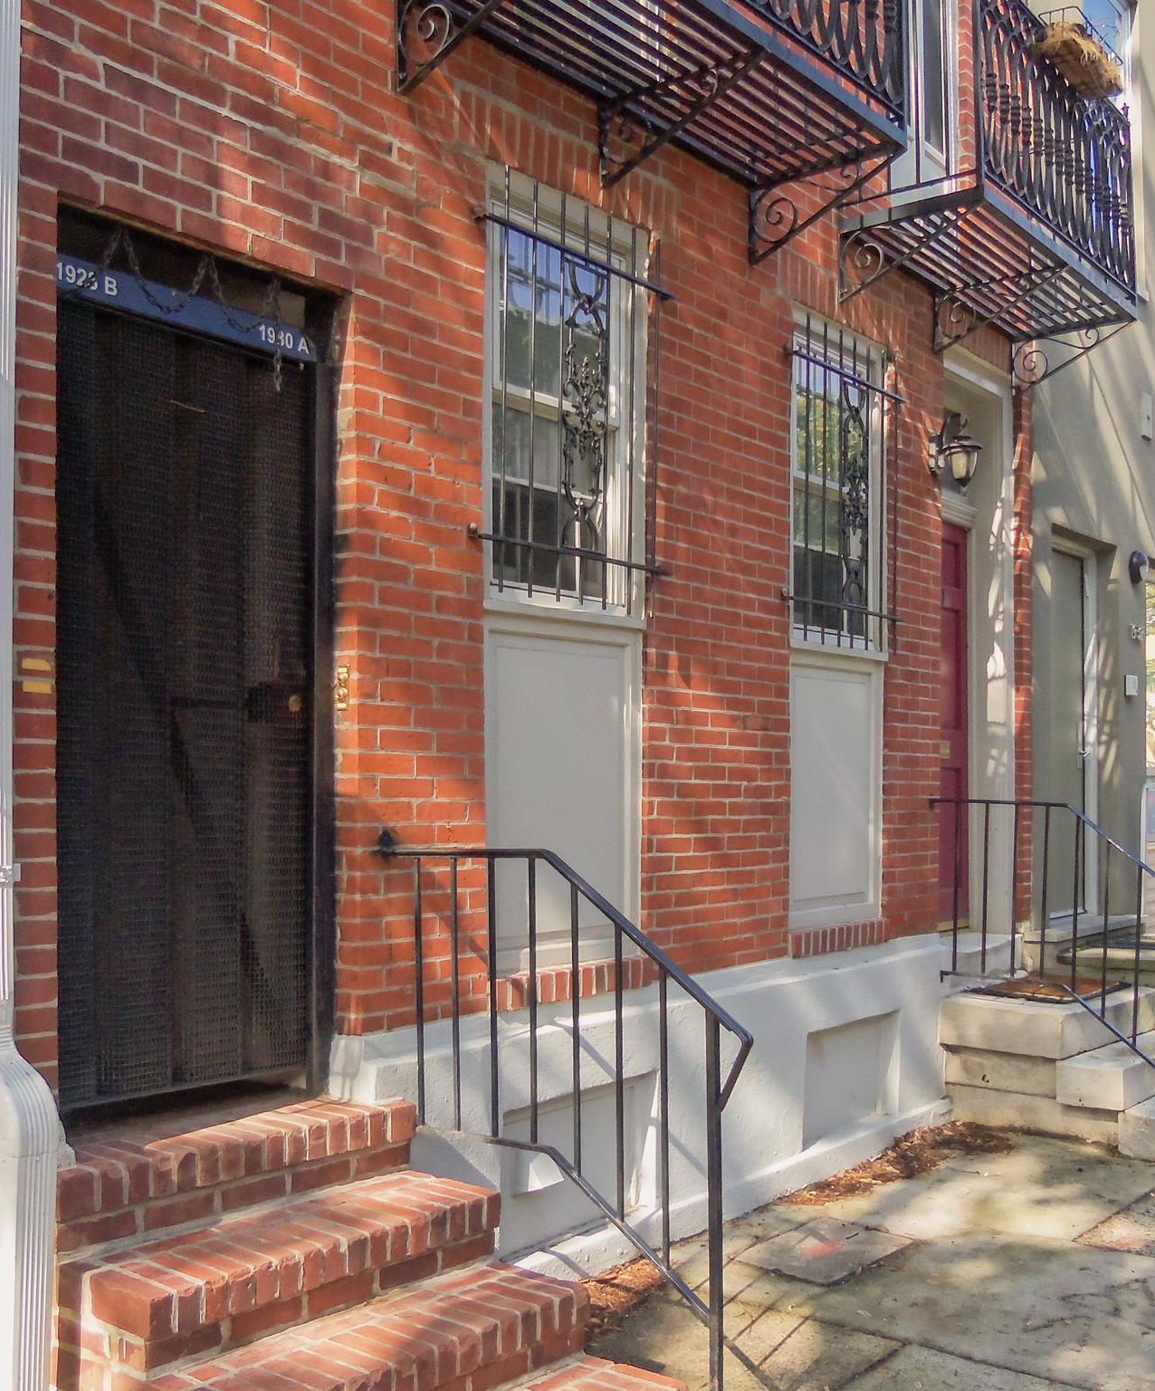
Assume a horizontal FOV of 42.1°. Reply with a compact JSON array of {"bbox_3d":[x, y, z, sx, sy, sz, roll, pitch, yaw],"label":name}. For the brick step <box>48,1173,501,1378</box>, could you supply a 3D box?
[{"bbox_3d":[-0.653,1.323,3.484,0.334,0.181,1.051,-2,-4,38],"label":"brick step"}]

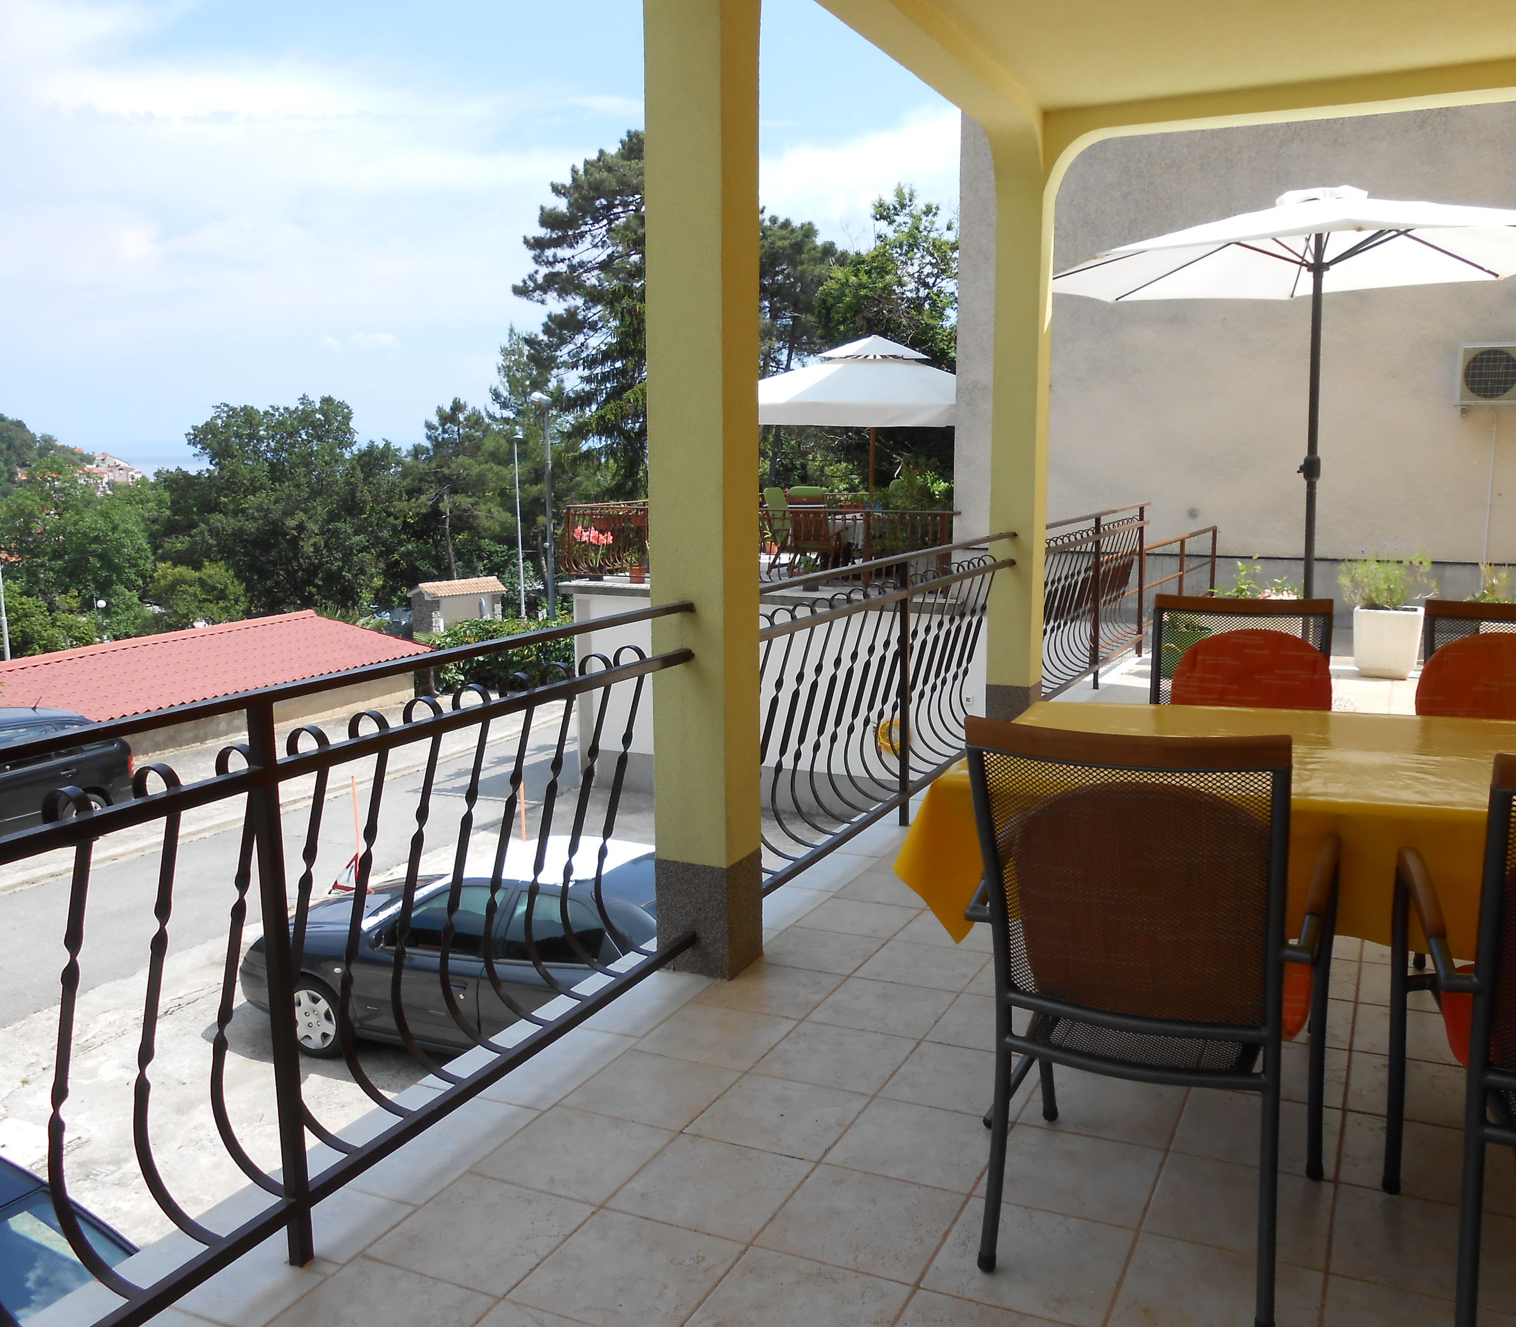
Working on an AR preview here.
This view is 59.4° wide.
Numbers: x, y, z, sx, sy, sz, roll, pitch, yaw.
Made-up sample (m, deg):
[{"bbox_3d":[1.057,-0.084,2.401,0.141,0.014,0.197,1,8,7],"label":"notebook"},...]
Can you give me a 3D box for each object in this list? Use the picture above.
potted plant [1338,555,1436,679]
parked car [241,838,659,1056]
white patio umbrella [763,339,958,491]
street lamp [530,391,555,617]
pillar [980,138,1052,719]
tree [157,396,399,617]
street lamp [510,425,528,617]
[{"bbox_3d":[3.936,-0.308,8.270,0.520,0.750,0.480,4,10,25],"label":"potted plant"},{"bbox_3d":[-1.768,2.059,9.849,4.150,1.410,1.720,2,9,19],"label":"parked car"},{"bbox_3d":[1.433,-2.619,16.697,3.900,3.050,3.900,4,10,25],"label":"white patio umbrella"},{"bbox_3d":[-5.361,-3.893,33.798,0.650,6.200,0.250,-2,9,-12],"label":"street lamp"},{"bbox_3d":[1.262,-1.027,6.362,0.235,2.850,0.210,4,10,25],"label":"pillar"},{"bbox_3d":[-18.289,-5.493,50.746,8.300,9.200,8.000,0,9,0],"label":"tree"},{"bbox_3d":[-8.041,-4.611,44.815,0.280,6.500,0.650,-3,9,-17],"label":"street lamp"}]

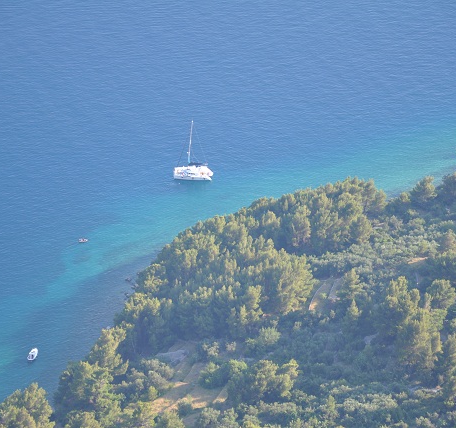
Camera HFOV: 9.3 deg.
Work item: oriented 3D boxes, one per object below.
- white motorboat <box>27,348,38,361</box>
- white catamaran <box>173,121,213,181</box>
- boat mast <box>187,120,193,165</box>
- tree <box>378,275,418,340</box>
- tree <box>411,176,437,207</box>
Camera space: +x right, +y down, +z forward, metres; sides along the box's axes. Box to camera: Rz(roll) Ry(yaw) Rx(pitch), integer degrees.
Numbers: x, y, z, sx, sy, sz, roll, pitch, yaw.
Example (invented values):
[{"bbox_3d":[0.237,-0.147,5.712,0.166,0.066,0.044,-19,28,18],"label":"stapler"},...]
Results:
[{"bbox_3d":[-54.516,39.014,783.569,2.100,1.300,5.700,9,25,16],"label":"white motorboat"},{"bbox_3d":[-10.778,-20.892,901.133,12.400,19.800,6.900,3,24,4],"label":"white catamaran"},{"bbox_3d":[-11.874,-22.946,900.416,0.350,15.300,0.300,6,24,2],"label":"boat mast"},{"bbox_3d":[46.465,25.478,758.803,10.500,14.000,10.500,2,23,0],"label":"tree"},{"bbox_3d":[61.443,-7.138,878.816,7.500,7.700,7.500,2,23,0],"label":"tree"}]

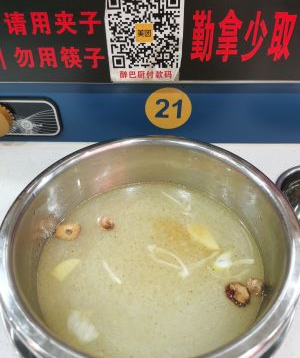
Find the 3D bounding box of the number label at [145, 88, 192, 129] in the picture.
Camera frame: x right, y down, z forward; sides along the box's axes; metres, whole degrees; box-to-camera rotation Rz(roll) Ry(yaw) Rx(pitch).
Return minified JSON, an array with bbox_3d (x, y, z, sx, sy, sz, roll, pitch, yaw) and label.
[{"bbox_3d":[0.020,-0.076,0.342,0.051,0.051,0.003,1,42,1],"label":"number label"}]

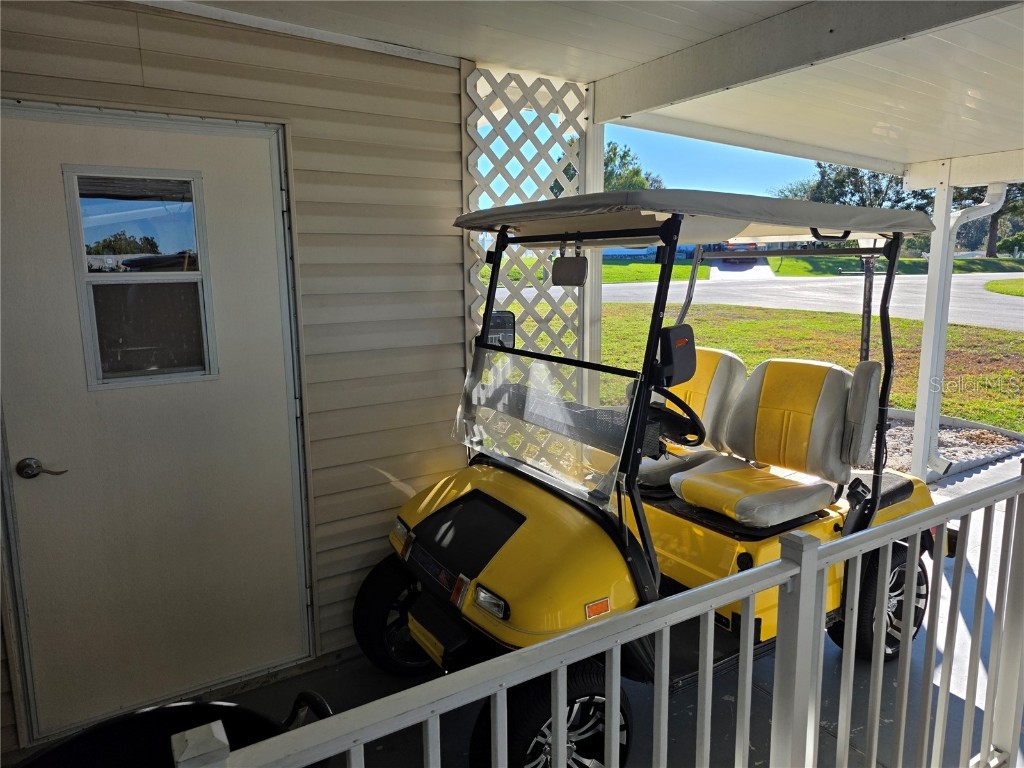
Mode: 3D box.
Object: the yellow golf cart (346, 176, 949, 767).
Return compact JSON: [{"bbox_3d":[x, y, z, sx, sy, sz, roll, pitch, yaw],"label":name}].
[{"bbox_3d":[0.675,0.225,2.737,2.420,1.830,1.170,-6,10,-31],"label":"yellow golf cart"}]

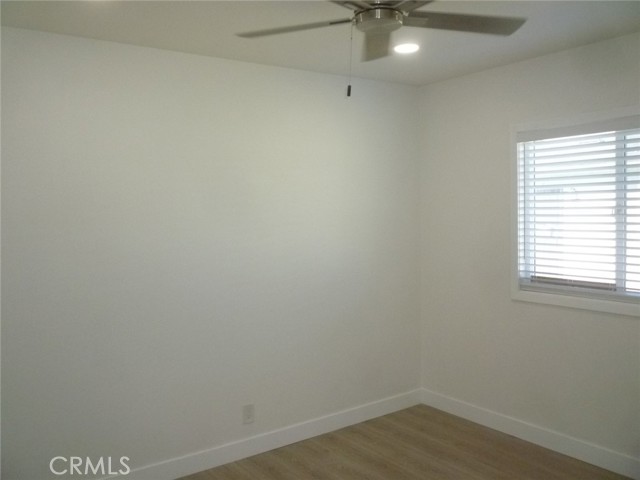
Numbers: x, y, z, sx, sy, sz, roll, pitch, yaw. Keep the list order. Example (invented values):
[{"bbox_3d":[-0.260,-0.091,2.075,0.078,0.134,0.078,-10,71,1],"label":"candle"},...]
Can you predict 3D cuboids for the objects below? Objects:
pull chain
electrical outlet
[{"bbox_3d":[0.110,-0.653,1.946,0.017,0.259,0.015,-1,4,4],"label":"pull chain"},{"bbox_3d":[-0.443,1.089,3.344,0.075,0.117,0.010,-4,5,-34],"label":"electrical outlet"}]

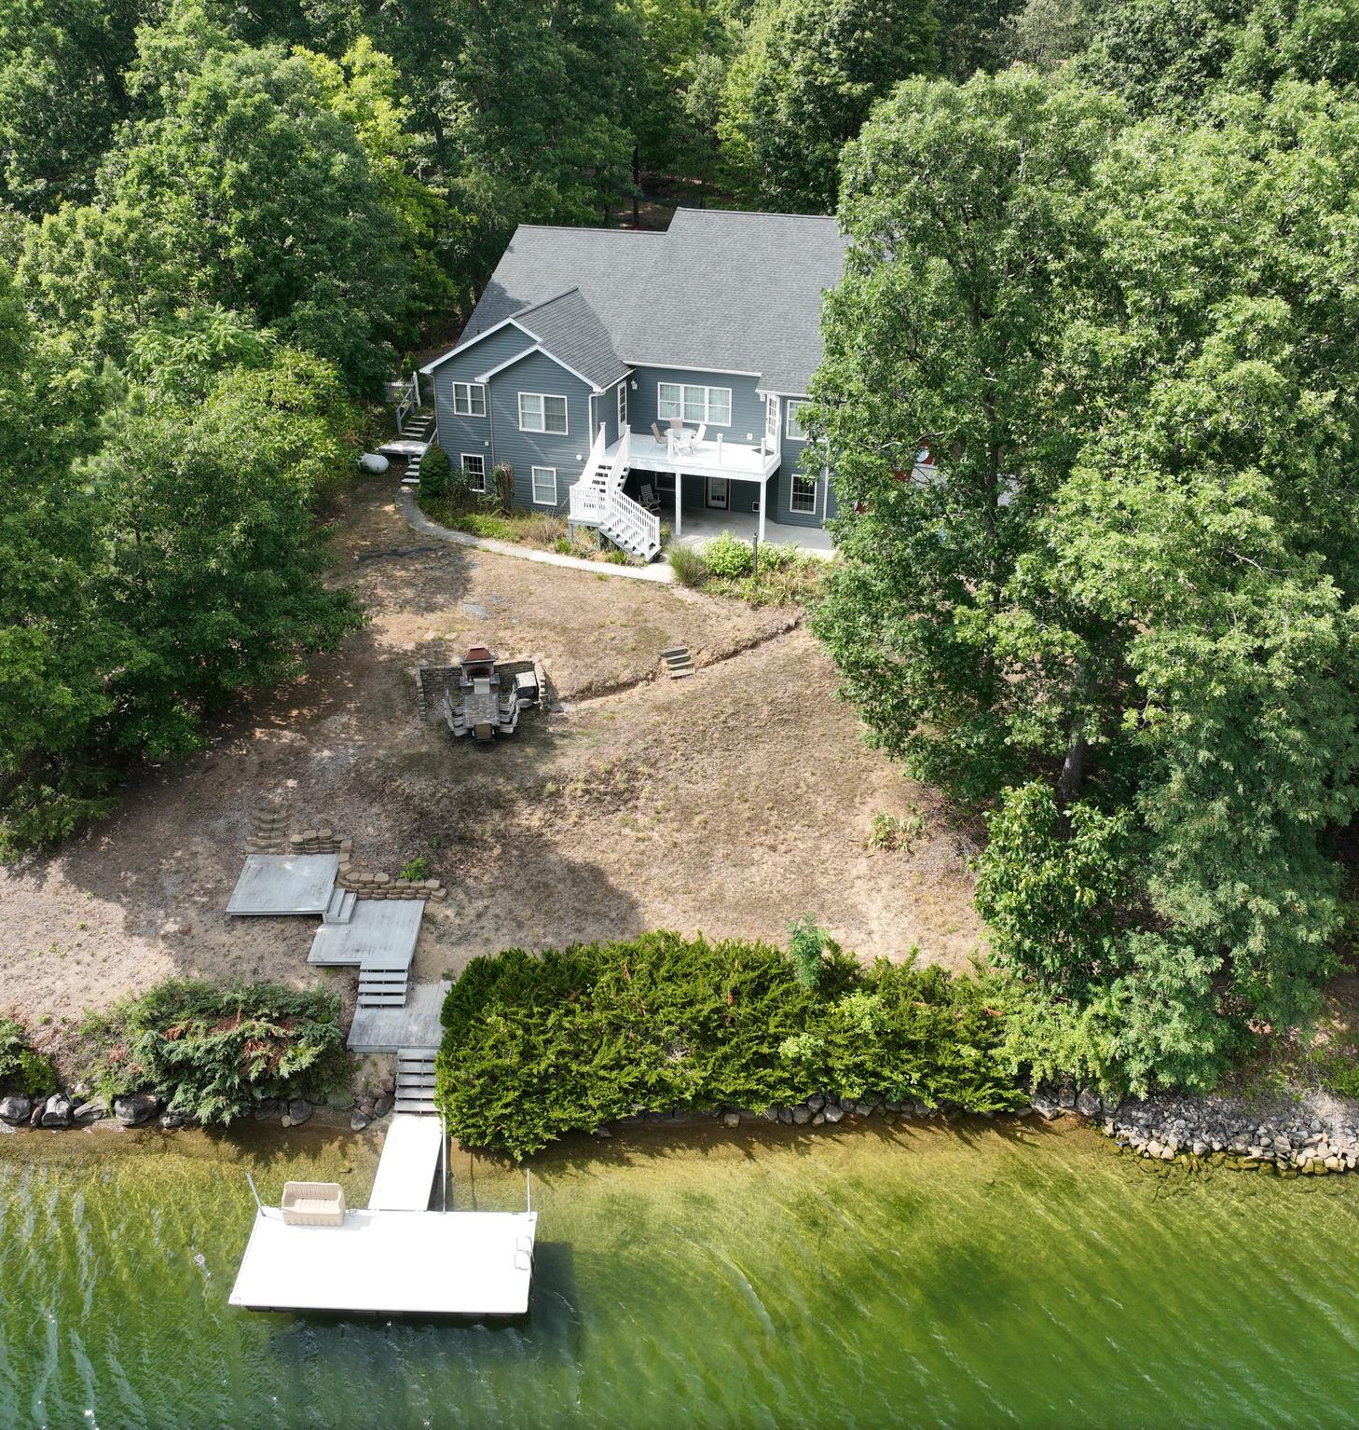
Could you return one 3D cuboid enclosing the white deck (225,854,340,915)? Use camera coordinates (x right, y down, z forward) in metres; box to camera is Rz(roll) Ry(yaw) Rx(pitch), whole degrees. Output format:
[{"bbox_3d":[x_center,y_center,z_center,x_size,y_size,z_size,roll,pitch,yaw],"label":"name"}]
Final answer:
[{"bbox_3d":[-10.649,4.633,35.753,2.500,0.240,2.580,2,28,2],"label":"white deck"}]

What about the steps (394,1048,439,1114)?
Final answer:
[{"bbox_3d":[-6.071,8.646,31.171,1.180,0.750,1.500,2,28,2],"label":"steps"}]

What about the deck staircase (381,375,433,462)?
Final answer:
[{"bbox_3d":[-10.417,-11.909,52.555,1.700,2.500,2.700,9,29,15],"label":"deck staircase"}]

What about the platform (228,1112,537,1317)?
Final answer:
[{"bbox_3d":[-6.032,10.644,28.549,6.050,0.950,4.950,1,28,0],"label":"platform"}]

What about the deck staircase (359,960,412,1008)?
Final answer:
[{"bbox_3d":[-7.372,6.802,32.999,1.180,0.680,1.100,2,28,2],"label":"deck staircase"}]

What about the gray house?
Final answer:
[{"bbox_3d":[0.609,-15.050,55.102,16.800,10.600,17.300,9,29,15],"label":"gray house"}]

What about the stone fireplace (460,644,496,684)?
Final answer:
[{"bbox_3d":[-6.583,-1.661,43.303,1.220,1.300,0.850,-3,28,-6],"label":"stone fireplace"}]

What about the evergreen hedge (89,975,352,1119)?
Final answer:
[{"bbox_3d":[-11.184,8.015,32.054,5.700,1.750,3.100,1,28,0],"label":"evergreen hedge"}]

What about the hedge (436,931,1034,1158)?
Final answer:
[{"bbox_3d":[1.367,7.883,31.802,13.700,2.400,4.400,1,28,0],"label":"hedge"}]

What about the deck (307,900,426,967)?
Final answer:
[{"bbox_3d":[-8.061,5.756,34.634,2.600,0.240,2.750,2,28,2],"label":"deck"}]

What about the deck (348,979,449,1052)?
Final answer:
[{"bbox_3d":[-6.679,7.472,32.726,2.480,0.280,2.460,2,28,2],"label":"deck"}]

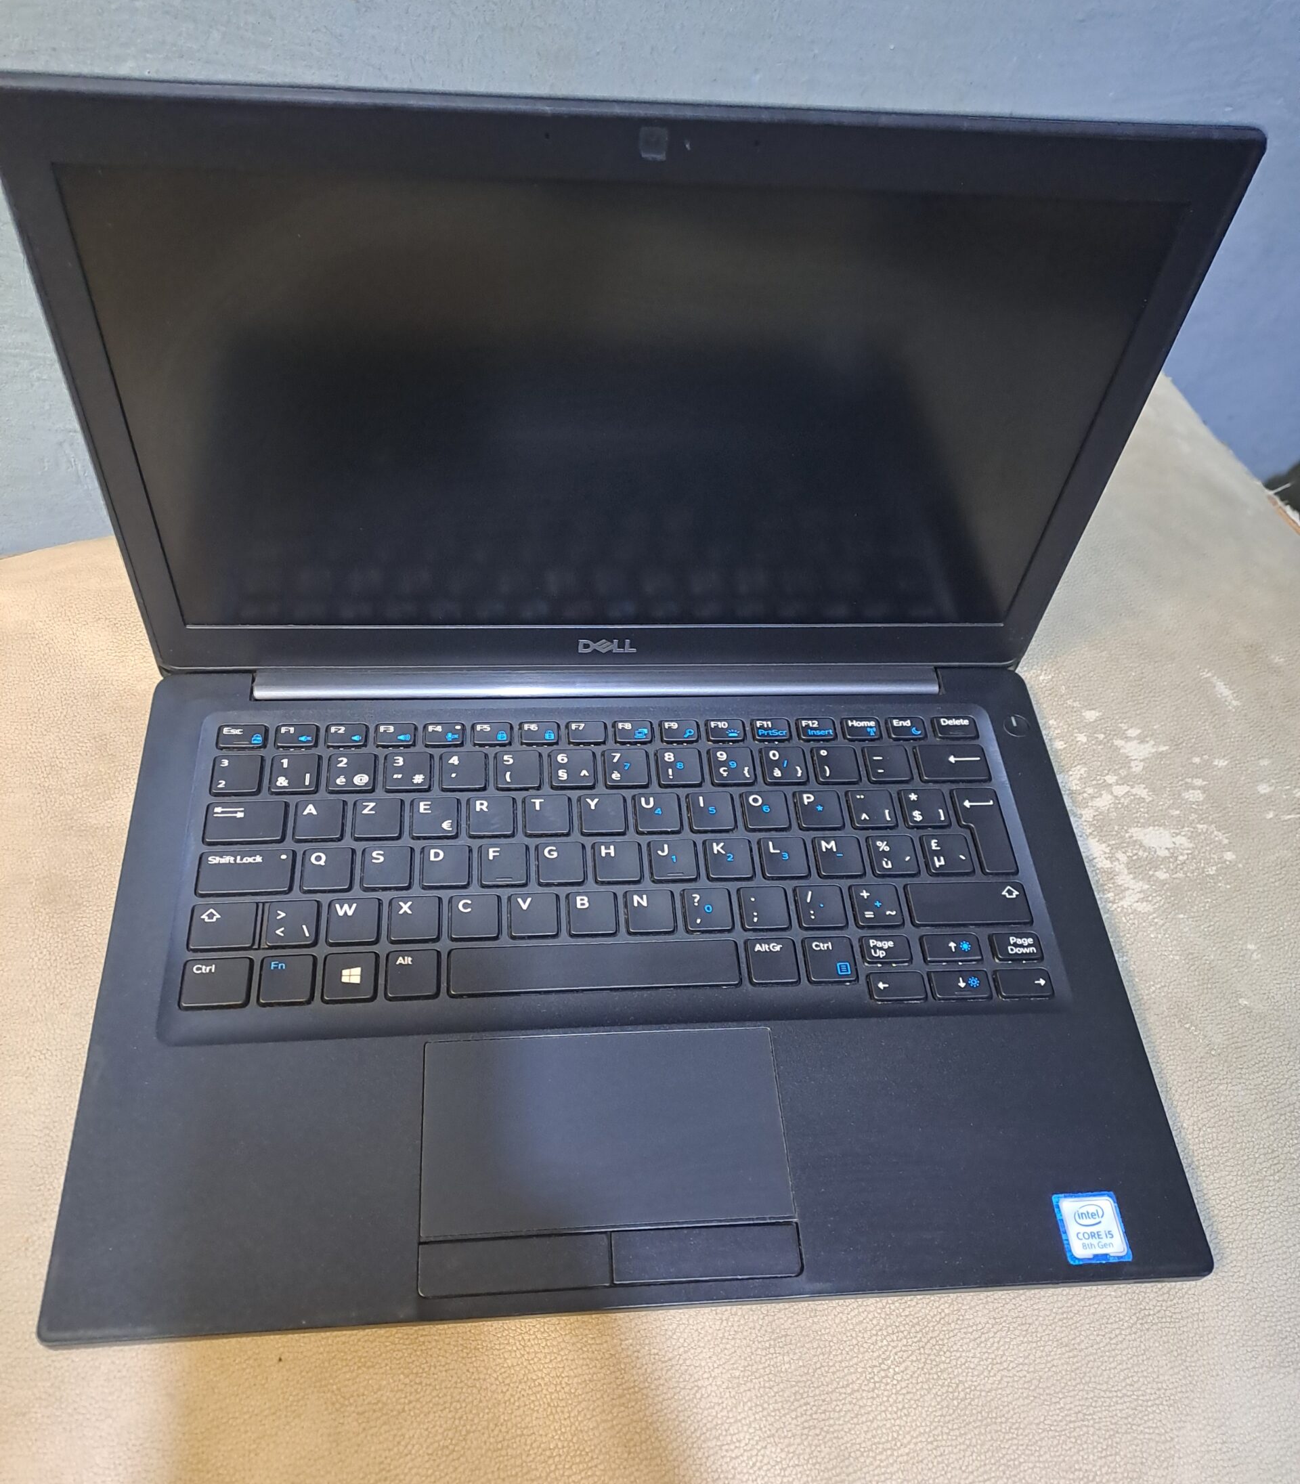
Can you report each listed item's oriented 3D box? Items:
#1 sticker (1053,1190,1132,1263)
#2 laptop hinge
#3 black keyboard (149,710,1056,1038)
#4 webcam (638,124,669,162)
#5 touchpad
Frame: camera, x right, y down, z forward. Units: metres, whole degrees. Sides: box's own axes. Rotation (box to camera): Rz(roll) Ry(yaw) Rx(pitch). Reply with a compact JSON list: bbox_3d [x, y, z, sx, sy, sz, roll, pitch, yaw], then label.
[{"bbox_3d":[0.121,0.133,0.343,0.018,0.001,0.018,-1,55,-7],"label":"sticker"},{"bbox_3d":[-0.015,-0.020,0.441,0.240,0.011,0.014,-1,55,-7],"label":"laptop hinge"},{"bbox_3d":[-0.009,0.036,0.400,0.265,0.007,0.113,-1,55,-7],"label":"black keyboard"},{"bbox_3d":[0.001,-0.141,0.295,0.006,0.008,0.003,-1,52,-7],"label":"webcam"},{"bbox_3d":[-0.012,0.108,0.348,0.100,0.003,0.054,-1,55,-7],"label":"touchpad"}]

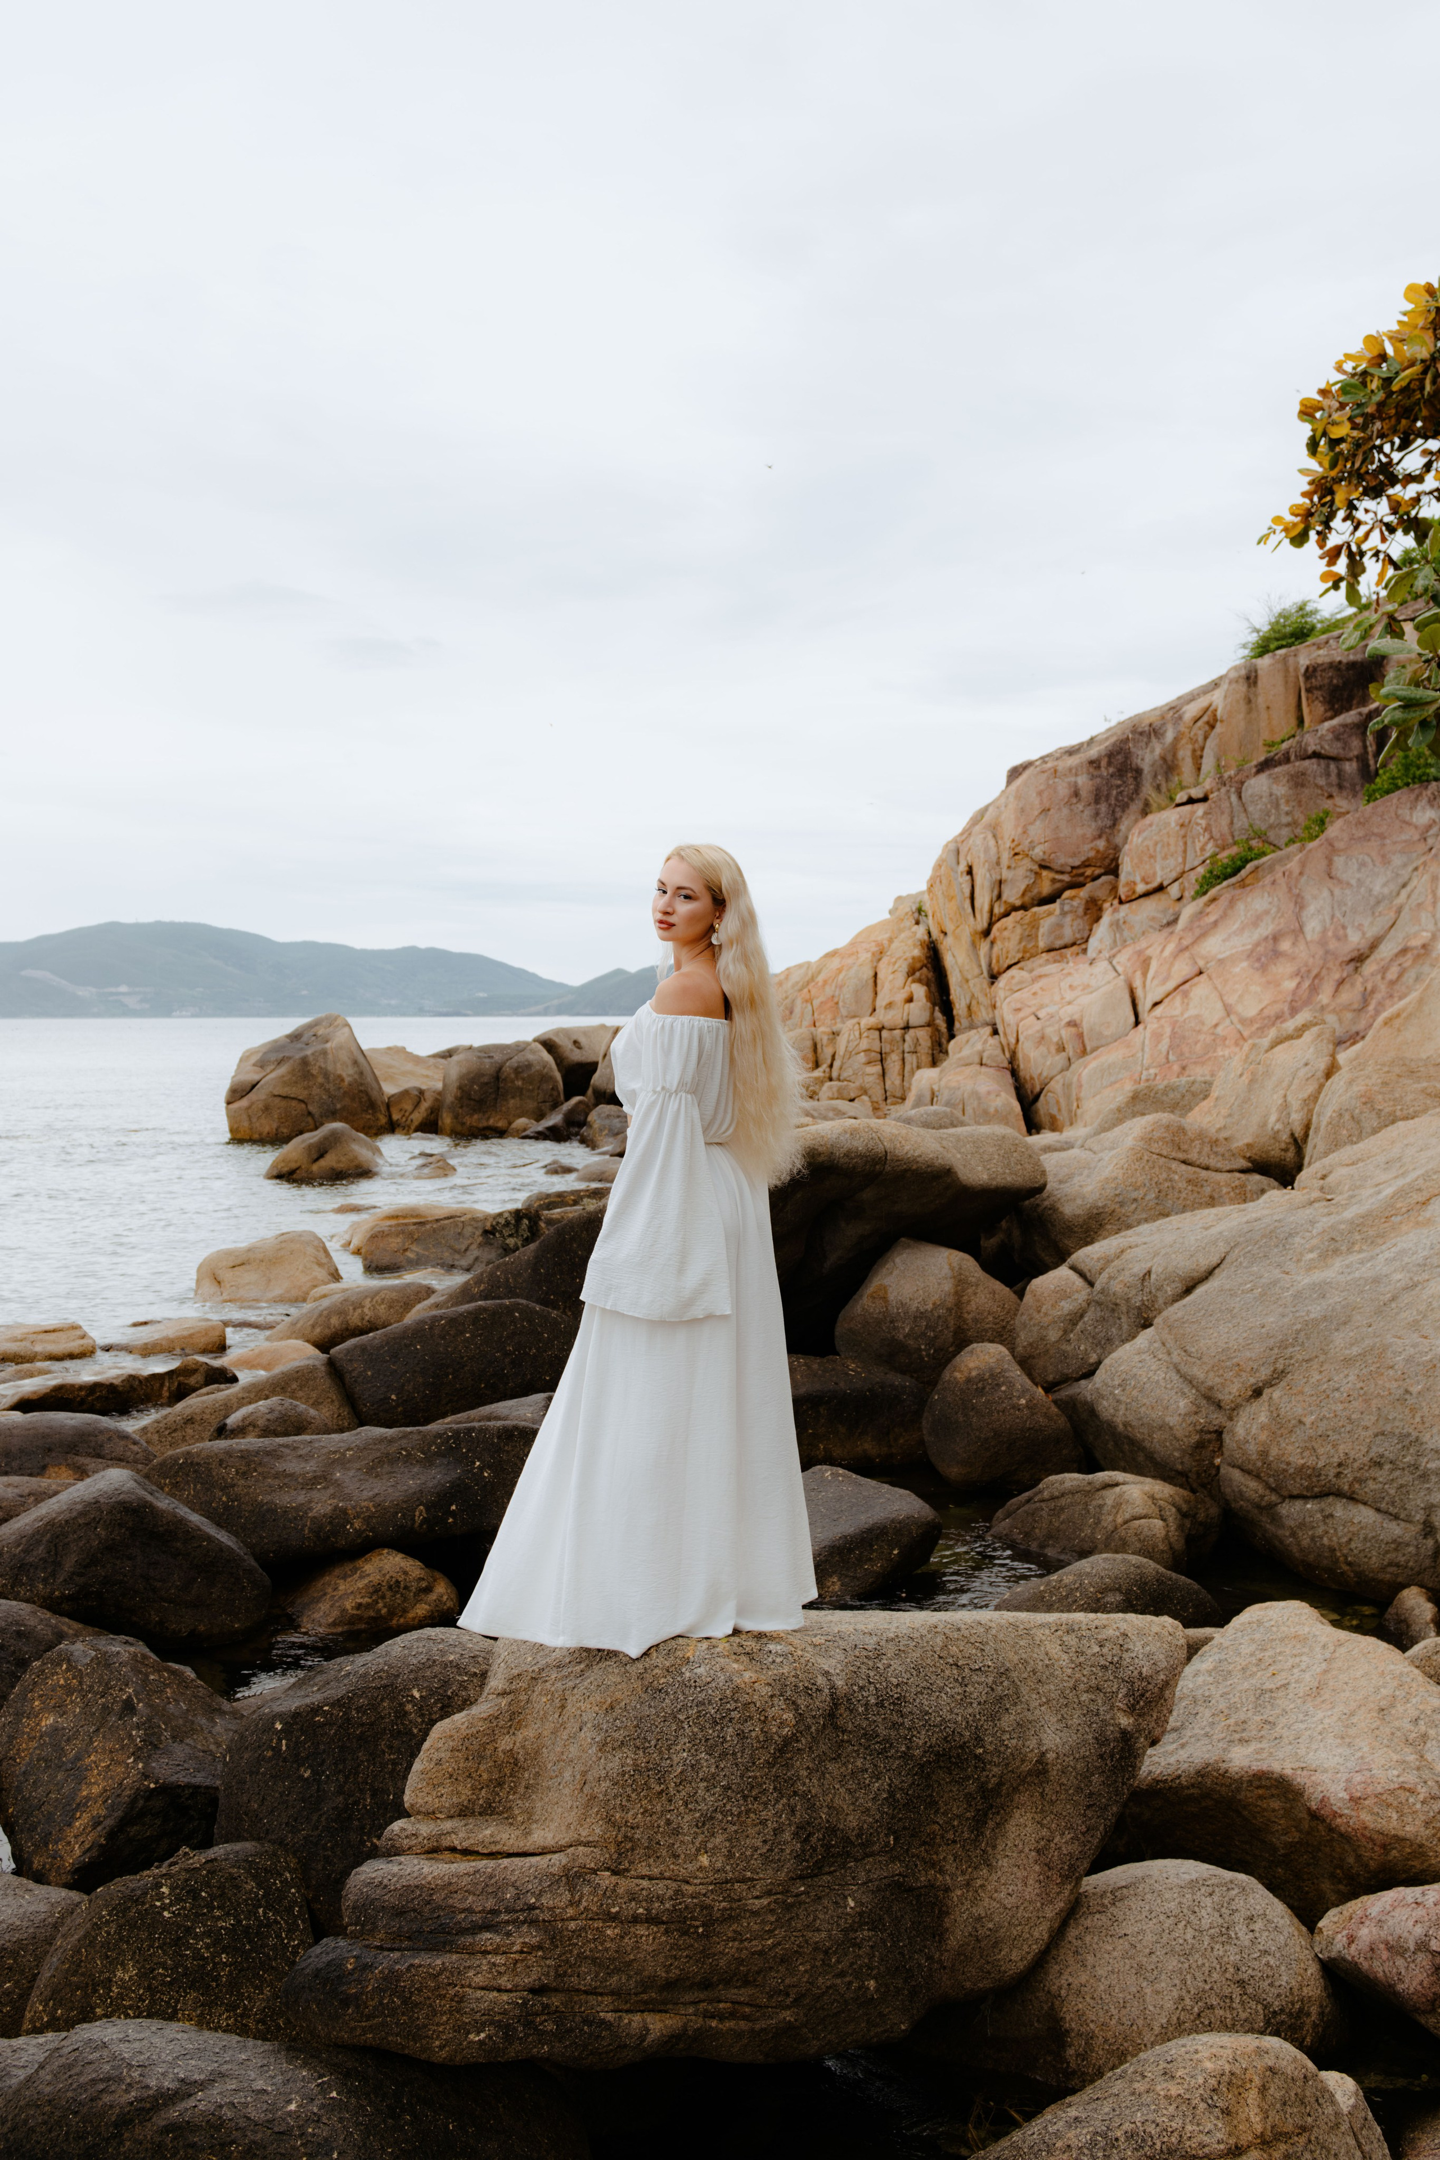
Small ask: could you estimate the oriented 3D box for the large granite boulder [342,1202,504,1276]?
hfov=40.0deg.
[{"bbox_3d":[-2.732,1.473,18.100,1.450,0.560,1.250,0,2,-9],"label":"large granite boulder"}]

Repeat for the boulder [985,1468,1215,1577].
[{"bbox_3d":[1.620,1.811,8.300,0.970,0.390,0.750,0,2,0],"label":"boulder"}]

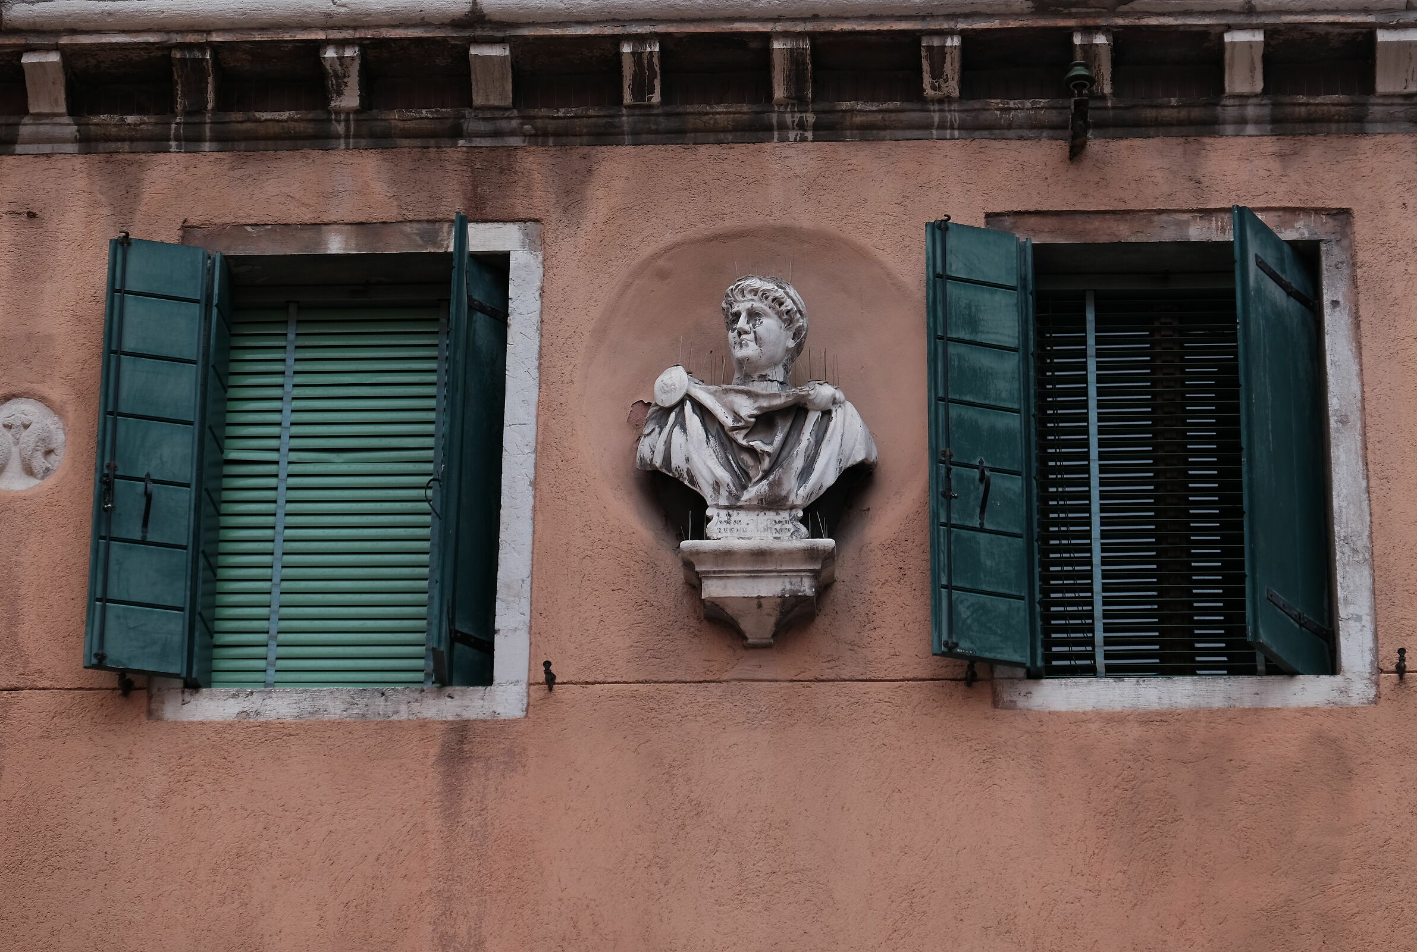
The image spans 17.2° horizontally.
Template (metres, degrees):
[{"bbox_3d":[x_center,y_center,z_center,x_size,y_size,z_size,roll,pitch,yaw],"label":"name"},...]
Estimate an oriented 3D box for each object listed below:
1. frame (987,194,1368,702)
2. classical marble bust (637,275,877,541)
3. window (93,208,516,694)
[{"bbox_3d":[1.250,-0.034,12.523,0.999,1.469,0.150,-1,-25,3],"label":"frame"},{"bbox_3d":[0.130,-0.159,12.507,0.638,0.851,0.310,-1,-25,3],"label":"classical marble bust"},{"bbox_3d":[-1.089,-0.044,12.531,1.090,1.305,0.360,-1,-25,3],"label":"window"}]

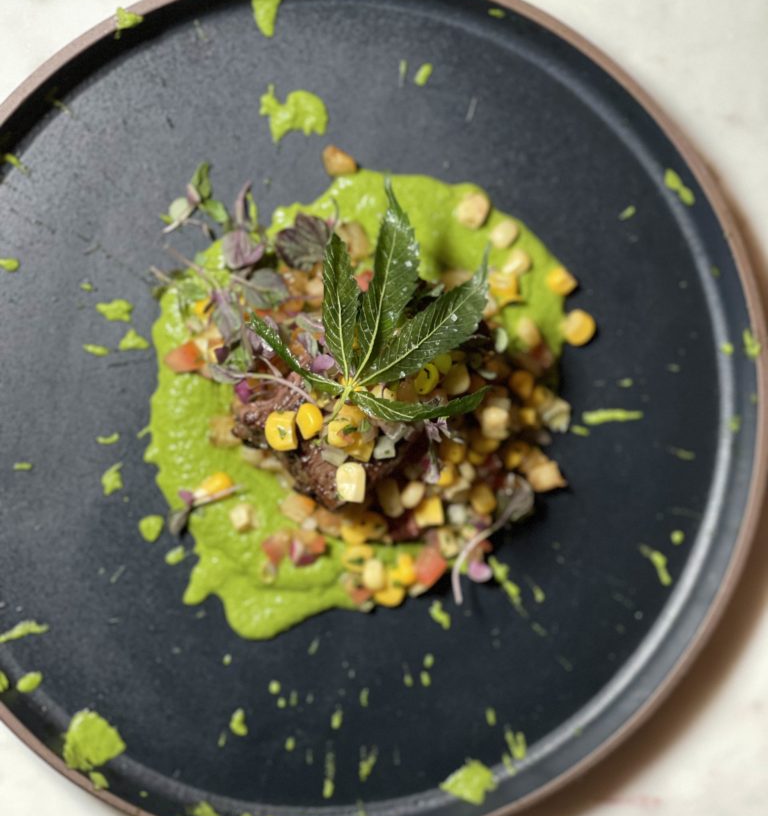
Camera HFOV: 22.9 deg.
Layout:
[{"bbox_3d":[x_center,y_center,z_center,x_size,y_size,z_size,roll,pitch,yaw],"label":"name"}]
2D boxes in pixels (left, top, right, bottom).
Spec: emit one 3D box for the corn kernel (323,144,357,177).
[{"bbox_3d":[-0.013,-0.073,0.560,0.011,0.006,0.008,37,85,-12],"label":"corn kernel"}]

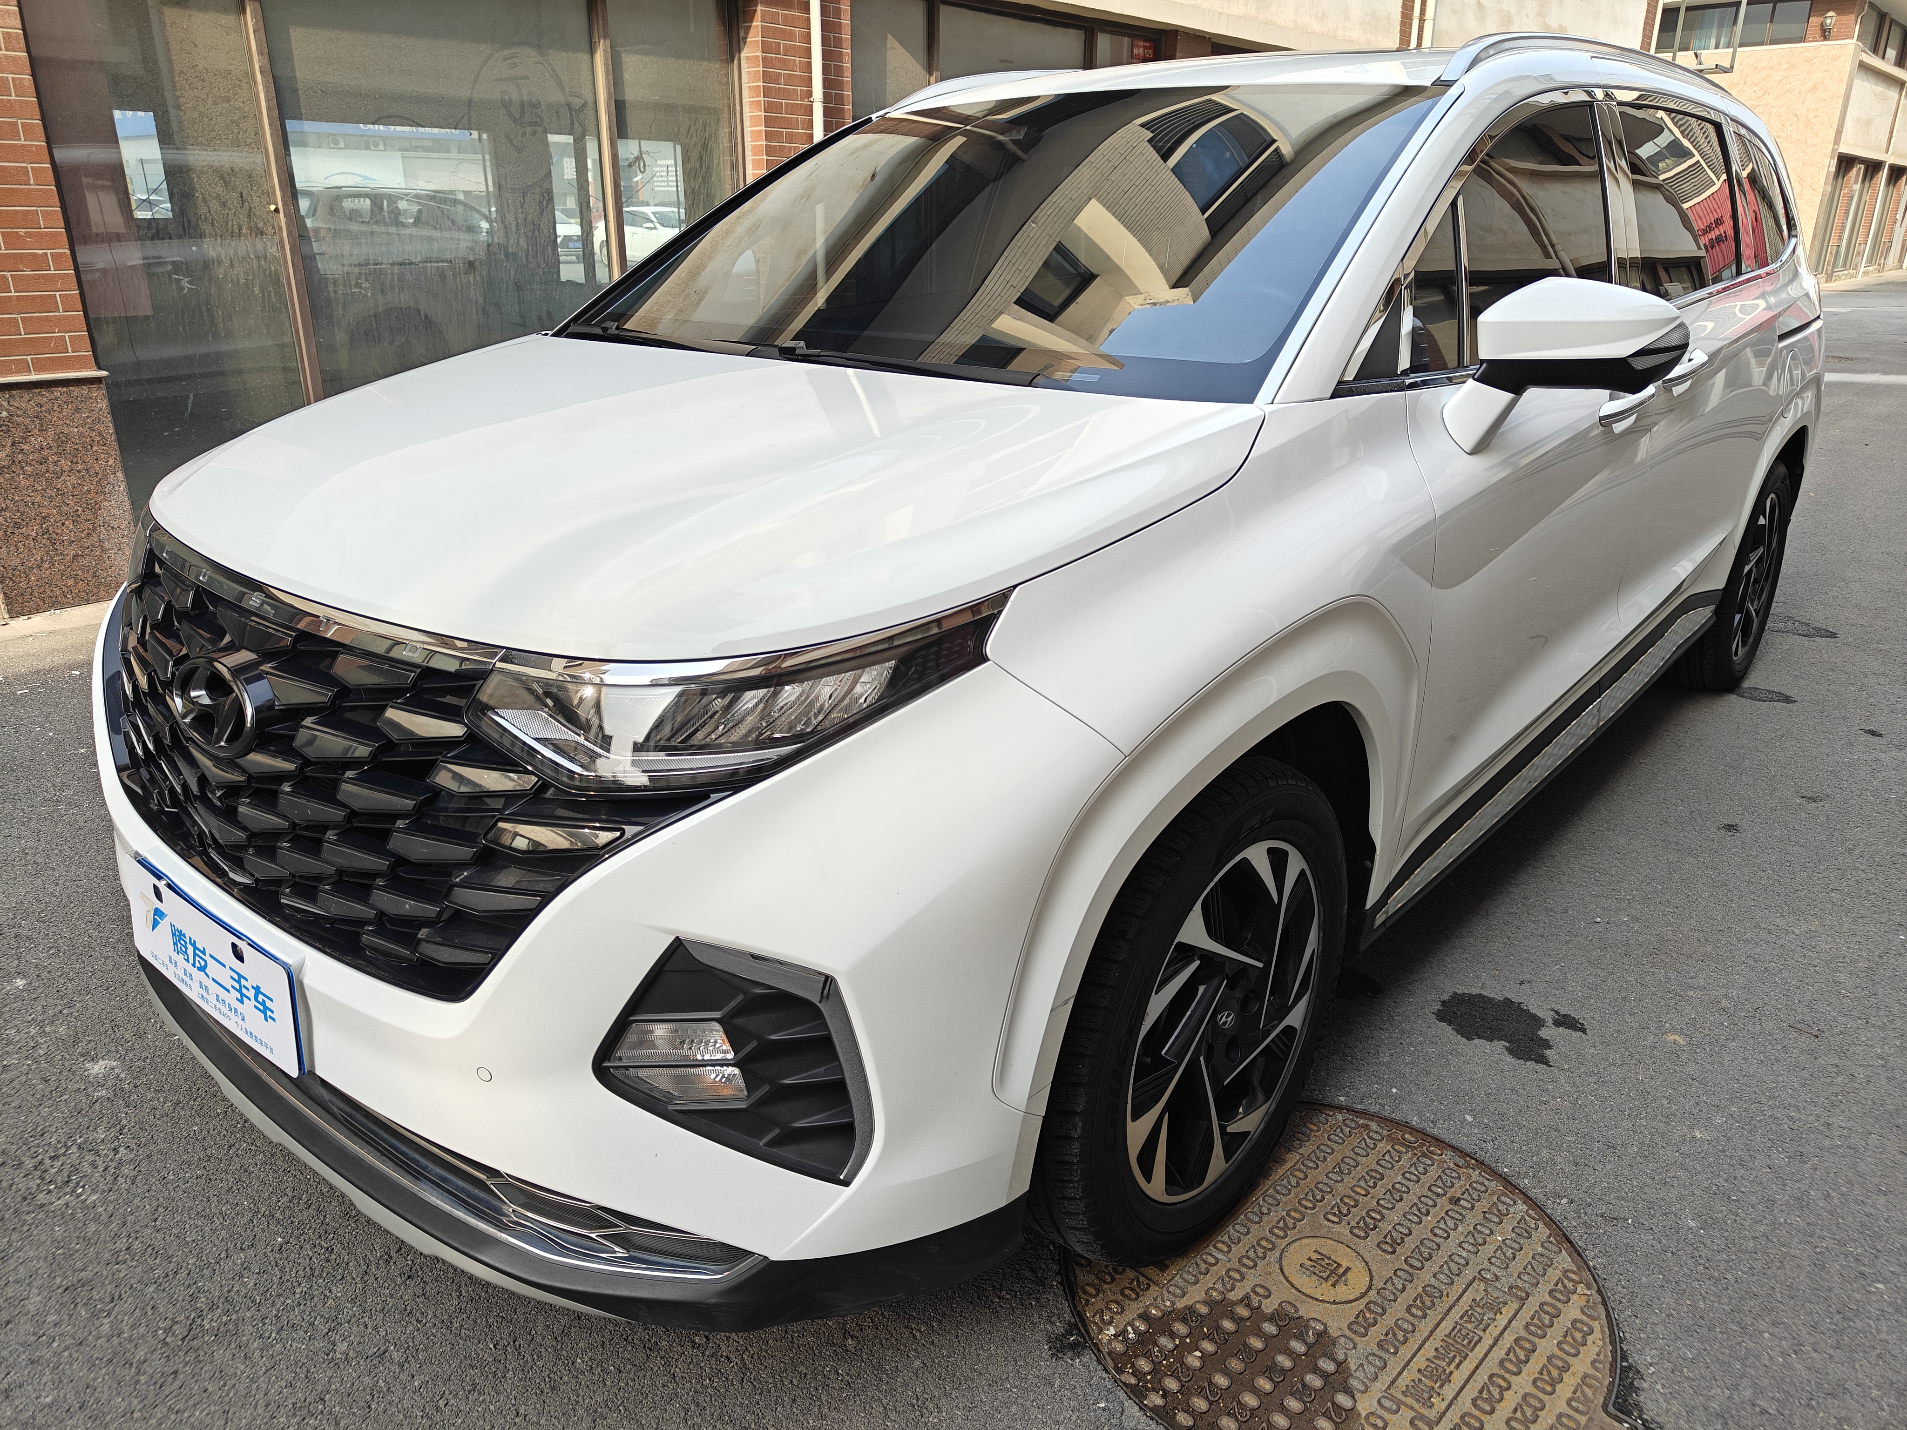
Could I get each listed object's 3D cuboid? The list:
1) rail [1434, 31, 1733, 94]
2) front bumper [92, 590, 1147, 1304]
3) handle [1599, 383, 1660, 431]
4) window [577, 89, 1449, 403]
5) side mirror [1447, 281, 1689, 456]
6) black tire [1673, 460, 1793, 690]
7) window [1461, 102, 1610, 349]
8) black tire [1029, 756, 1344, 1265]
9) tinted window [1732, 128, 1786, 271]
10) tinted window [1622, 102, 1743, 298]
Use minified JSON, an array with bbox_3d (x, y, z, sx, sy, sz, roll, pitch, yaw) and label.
[{"bbox_3d":[1.468,-1.361,2.860,0.080,0.130,2.080,17,26,38],"label":"rail"},{"bbox_3d":[-0.699,0.161,1.770,1.840,0.730,0.600,17,26,38],"label":"front bumper"},{"bbox_3d":[1.230,-0.559,2.400,0.060,0.060,0.310,17,26,38],"label":"handle"},{"bbox_3d":[-0.003,-0.857,2.253,1.520,0.140,1.030,17,53,38],"label":"window"},{"bbox_3d":[0.825,-0.472,1.797,0.280,0.235,0.200,17,26,38],"label":"side mirror"},{"bbox_3d":[2.284,-0.439,3.969,0.235,0.700,0.705,17,26,38],"label":"black tire"},{"bbox_3d":[0.961,-0.825,2.188,0.060,0.410,0.800,-3,13,43],"label":"window"},{"bbox_3d":[0.282,0.372,1.808,0.235,0.700,0.710,17,26,38],"label":"black tire"},{"bbox_3d":[2.124,-1.336,3.464,0.060,0.350,0.700,-3,14,40],"label":"tinted window"},{"bbox_3d":[1.590,-1.108,2.870,0.060,0.390,0.880,-3,13,43],"label":"tinted window"}]

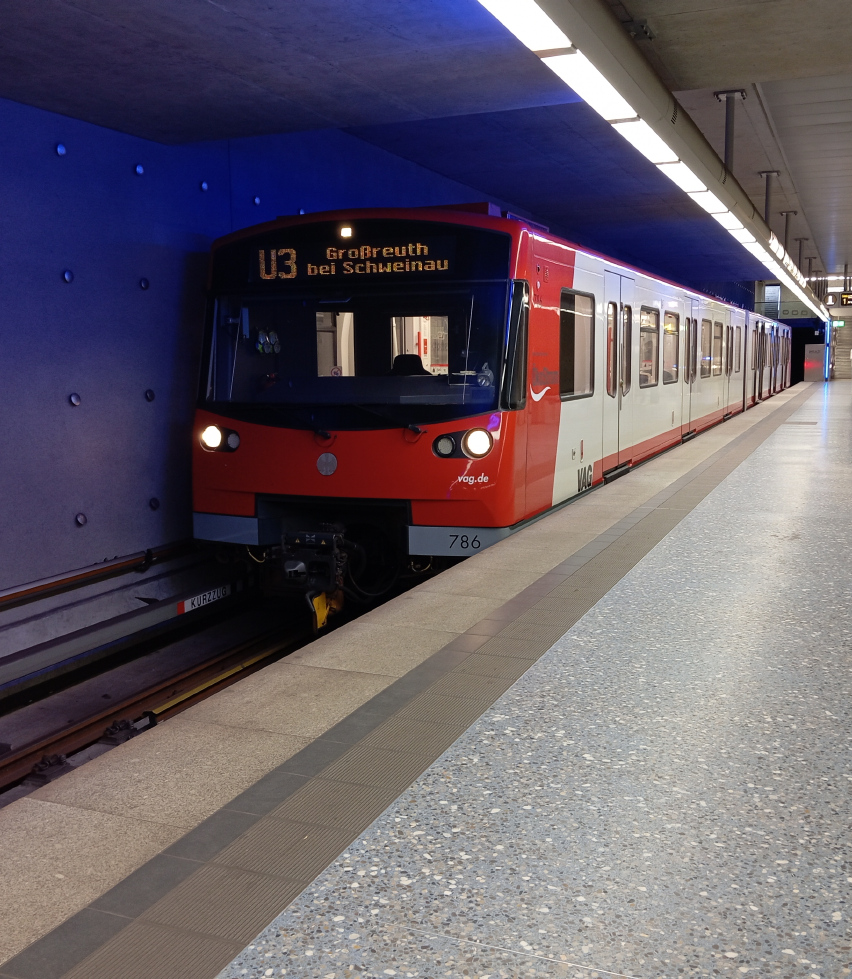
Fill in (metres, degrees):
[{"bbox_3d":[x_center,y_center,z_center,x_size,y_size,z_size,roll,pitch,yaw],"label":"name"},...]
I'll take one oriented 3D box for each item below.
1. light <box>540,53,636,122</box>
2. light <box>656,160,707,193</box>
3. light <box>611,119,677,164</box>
[{"bbox_3d":[0.875,-2.094,5.425,0.199,0.080,1.458,2,8,22],"label":"light"},{"bbox_3d":[2.008,-2.456,8.193,0.199,0.080,1.440,2,8,22],"label":"light"},{"bbox_3d":[1.451,-2.278,6.831,0.199,0.080,1.435,2,8,22],"label":"light"}]

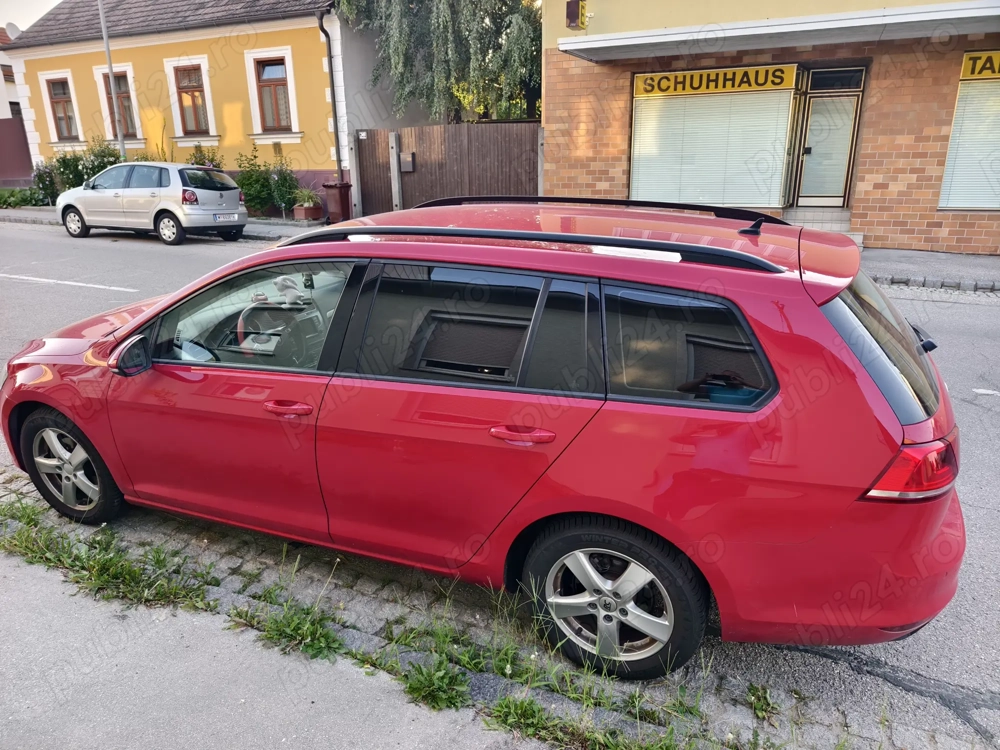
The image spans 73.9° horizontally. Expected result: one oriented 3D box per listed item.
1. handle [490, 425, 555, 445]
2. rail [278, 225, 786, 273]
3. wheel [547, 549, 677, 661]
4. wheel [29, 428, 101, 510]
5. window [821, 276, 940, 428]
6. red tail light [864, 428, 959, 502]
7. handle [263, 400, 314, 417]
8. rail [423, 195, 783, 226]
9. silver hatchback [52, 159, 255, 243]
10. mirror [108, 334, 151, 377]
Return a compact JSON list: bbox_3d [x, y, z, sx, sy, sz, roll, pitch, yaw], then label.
[{"bbox_3d":[0.069,0.186,2.073,0.230,0.043,0.048,3,20,23],"label":"handle"},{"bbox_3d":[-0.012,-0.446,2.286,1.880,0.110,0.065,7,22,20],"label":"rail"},{"bbox_3d":[0.391,0.743,2.285,0.433,0.433,0.180,7,22,22],"label":"wheel"},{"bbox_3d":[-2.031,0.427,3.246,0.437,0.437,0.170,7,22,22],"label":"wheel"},{"bbox_3d":[1.341,-0.226,2.379,0.150,0.500,1.320,-40,0,31],"label":"window"},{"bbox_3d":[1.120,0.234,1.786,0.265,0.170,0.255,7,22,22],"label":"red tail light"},{"bbox_3d":[-0.777,0.124,2.433,0.235,0.043,0.048,3,20,23],"label":"handle"},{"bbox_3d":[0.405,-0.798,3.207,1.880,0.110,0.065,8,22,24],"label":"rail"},{"bbox_3d":[-6.872,-3.401,13.025,3.910,1.467,1.660,8,17,21],"label":"silver hatchback"},{"bbox_3d":[-1.452,-0.079,2.620,0.125,0.155,0.190,7,22,22],"label":"mirror"}]

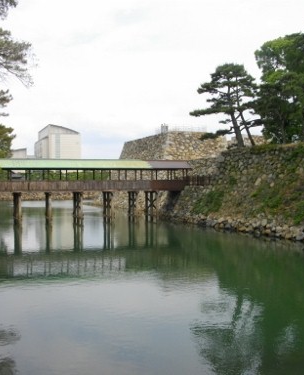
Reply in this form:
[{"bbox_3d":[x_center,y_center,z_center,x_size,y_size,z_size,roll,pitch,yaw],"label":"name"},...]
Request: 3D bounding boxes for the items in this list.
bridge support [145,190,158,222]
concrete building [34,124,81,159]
[{"bbox_3d":[-0.020,2.020,52.000,0.500,3.200,3.200,-1,1,-21],"label":"bridge support"},{"bbox_3d":[-70.200,-24.100,347.000,22.500,40.000,50.000,-1,1,-21],"label":"concrete building"}]

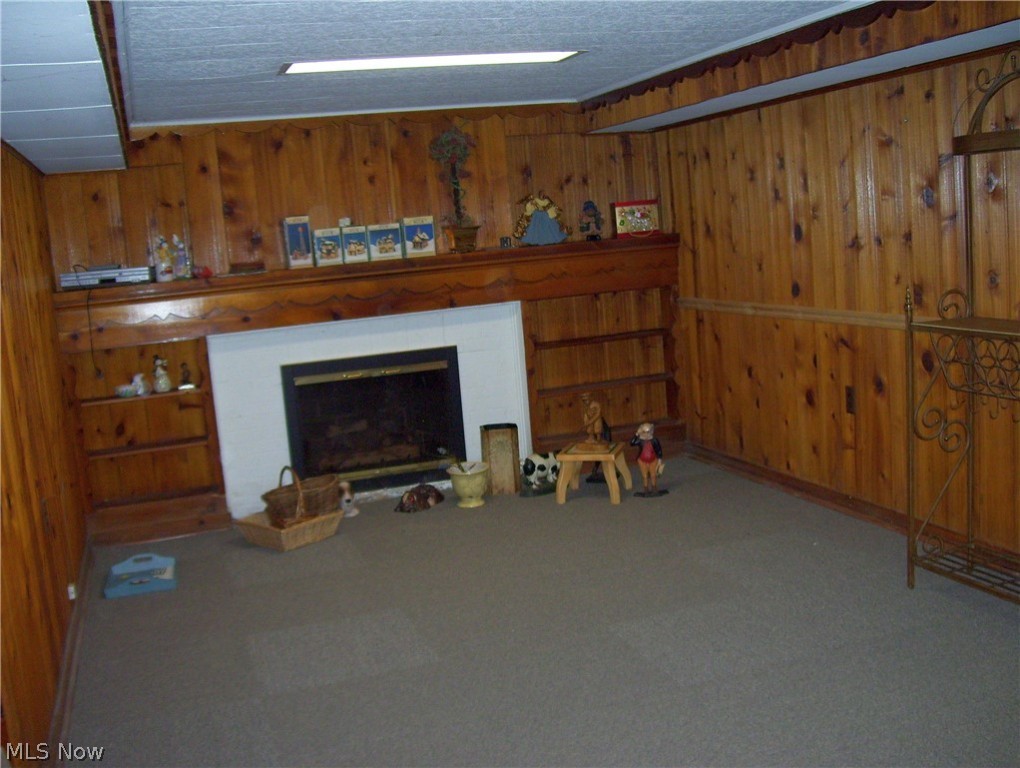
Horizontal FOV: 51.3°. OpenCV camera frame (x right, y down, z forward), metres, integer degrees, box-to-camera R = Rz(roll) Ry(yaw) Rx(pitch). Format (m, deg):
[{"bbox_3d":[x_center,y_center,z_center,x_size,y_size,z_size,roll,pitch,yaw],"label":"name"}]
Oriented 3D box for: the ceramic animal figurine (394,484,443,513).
[{"bbox_3d":[-0.476,0.594,5.602,0.155,0.105,0.250,-1,9,28],"label":"ceramic animal figurine"}]

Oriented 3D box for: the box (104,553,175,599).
[{"bbox_3d":[-1.630,0.840,4.706,0.290,0.080,0.345,-7,9,-13],"label":"box"}]

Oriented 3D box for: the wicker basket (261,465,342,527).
[{"bbox_3d":[-1.049,0.543,5.288,0.400,0.255,0.220,-12,11,-39],"label":"wicker basket"}]

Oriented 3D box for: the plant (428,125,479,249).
[{"bbox_3d":[-0.316,-1.119,6.145,0.265,0.710,0.250,-7,9,-18],"label":"plant"}]

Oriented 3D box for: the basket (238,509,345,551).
[{"bbox_3d":[-1.109,0.731,5.388,0.385,0.130,0.385,4,12,44],"label":"basket"}]

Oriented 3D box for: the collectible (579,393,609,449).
[{"bbox_3d":[0.447,0.197,5.773,0.135,0.290,0.135,2,11,36],"label":"collectible"}]

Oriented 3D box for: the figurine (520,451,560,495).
[{"bbox_3d":[0.178,0.497,5.964,0.240,0.212,0.130,-6,9,-10],"label":"figurine"}]

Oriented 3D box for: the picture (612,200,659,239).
[{"bbox_3d":[0.766,-1.000,6.503,0.285,0.212,0.090,-7,9,-18],"label":"picture"}]

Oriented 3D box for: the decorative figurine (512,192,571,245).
[{"bbox_3d":[0.167,-0.910,5.890,0.285,0.260,0.110,-6,8,-9],"label":"decorative figurine"}]

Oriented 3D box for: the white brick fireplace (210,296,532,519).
[{"bbox_3d":[-0.769,0.126,6.174,1.799,1.032,0.270,-7,9,-18],"label":"white brick fireplace"}]

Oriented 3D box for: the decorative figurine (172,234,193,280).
[{"bbox_3d":[-1.679,-0.644,5.407,0.090,0.225,0.080,-7,9,-15],"label":"decorative figurine"}]

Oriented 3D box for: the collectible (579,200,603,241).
[{"bbox_3d":[0.450,-0.909,5.970,0.105,0.205,0.090,-6,8,-7],"label":"collectible"}]

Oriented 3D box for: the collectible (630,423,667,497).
[{"bbox_3d":[0.746,0.401,5.742,0.185,0.378,0.125,-6,9,-10],"label":"collectible"}]

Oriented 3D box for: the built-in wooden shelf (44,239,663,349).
[{"bbox_3d":[-0.667,-0.535,5.976,3.457,0.315,0.375,-7,9,-18],"label":"built-in wooden shelf"}]

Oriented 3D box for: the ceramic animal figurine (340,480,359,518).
[{"bbox_3d":[-0.841,0.593,5.567,0.110,0.180,0.130,-8,9,-18],"label":"ceramic animal figurine"}]

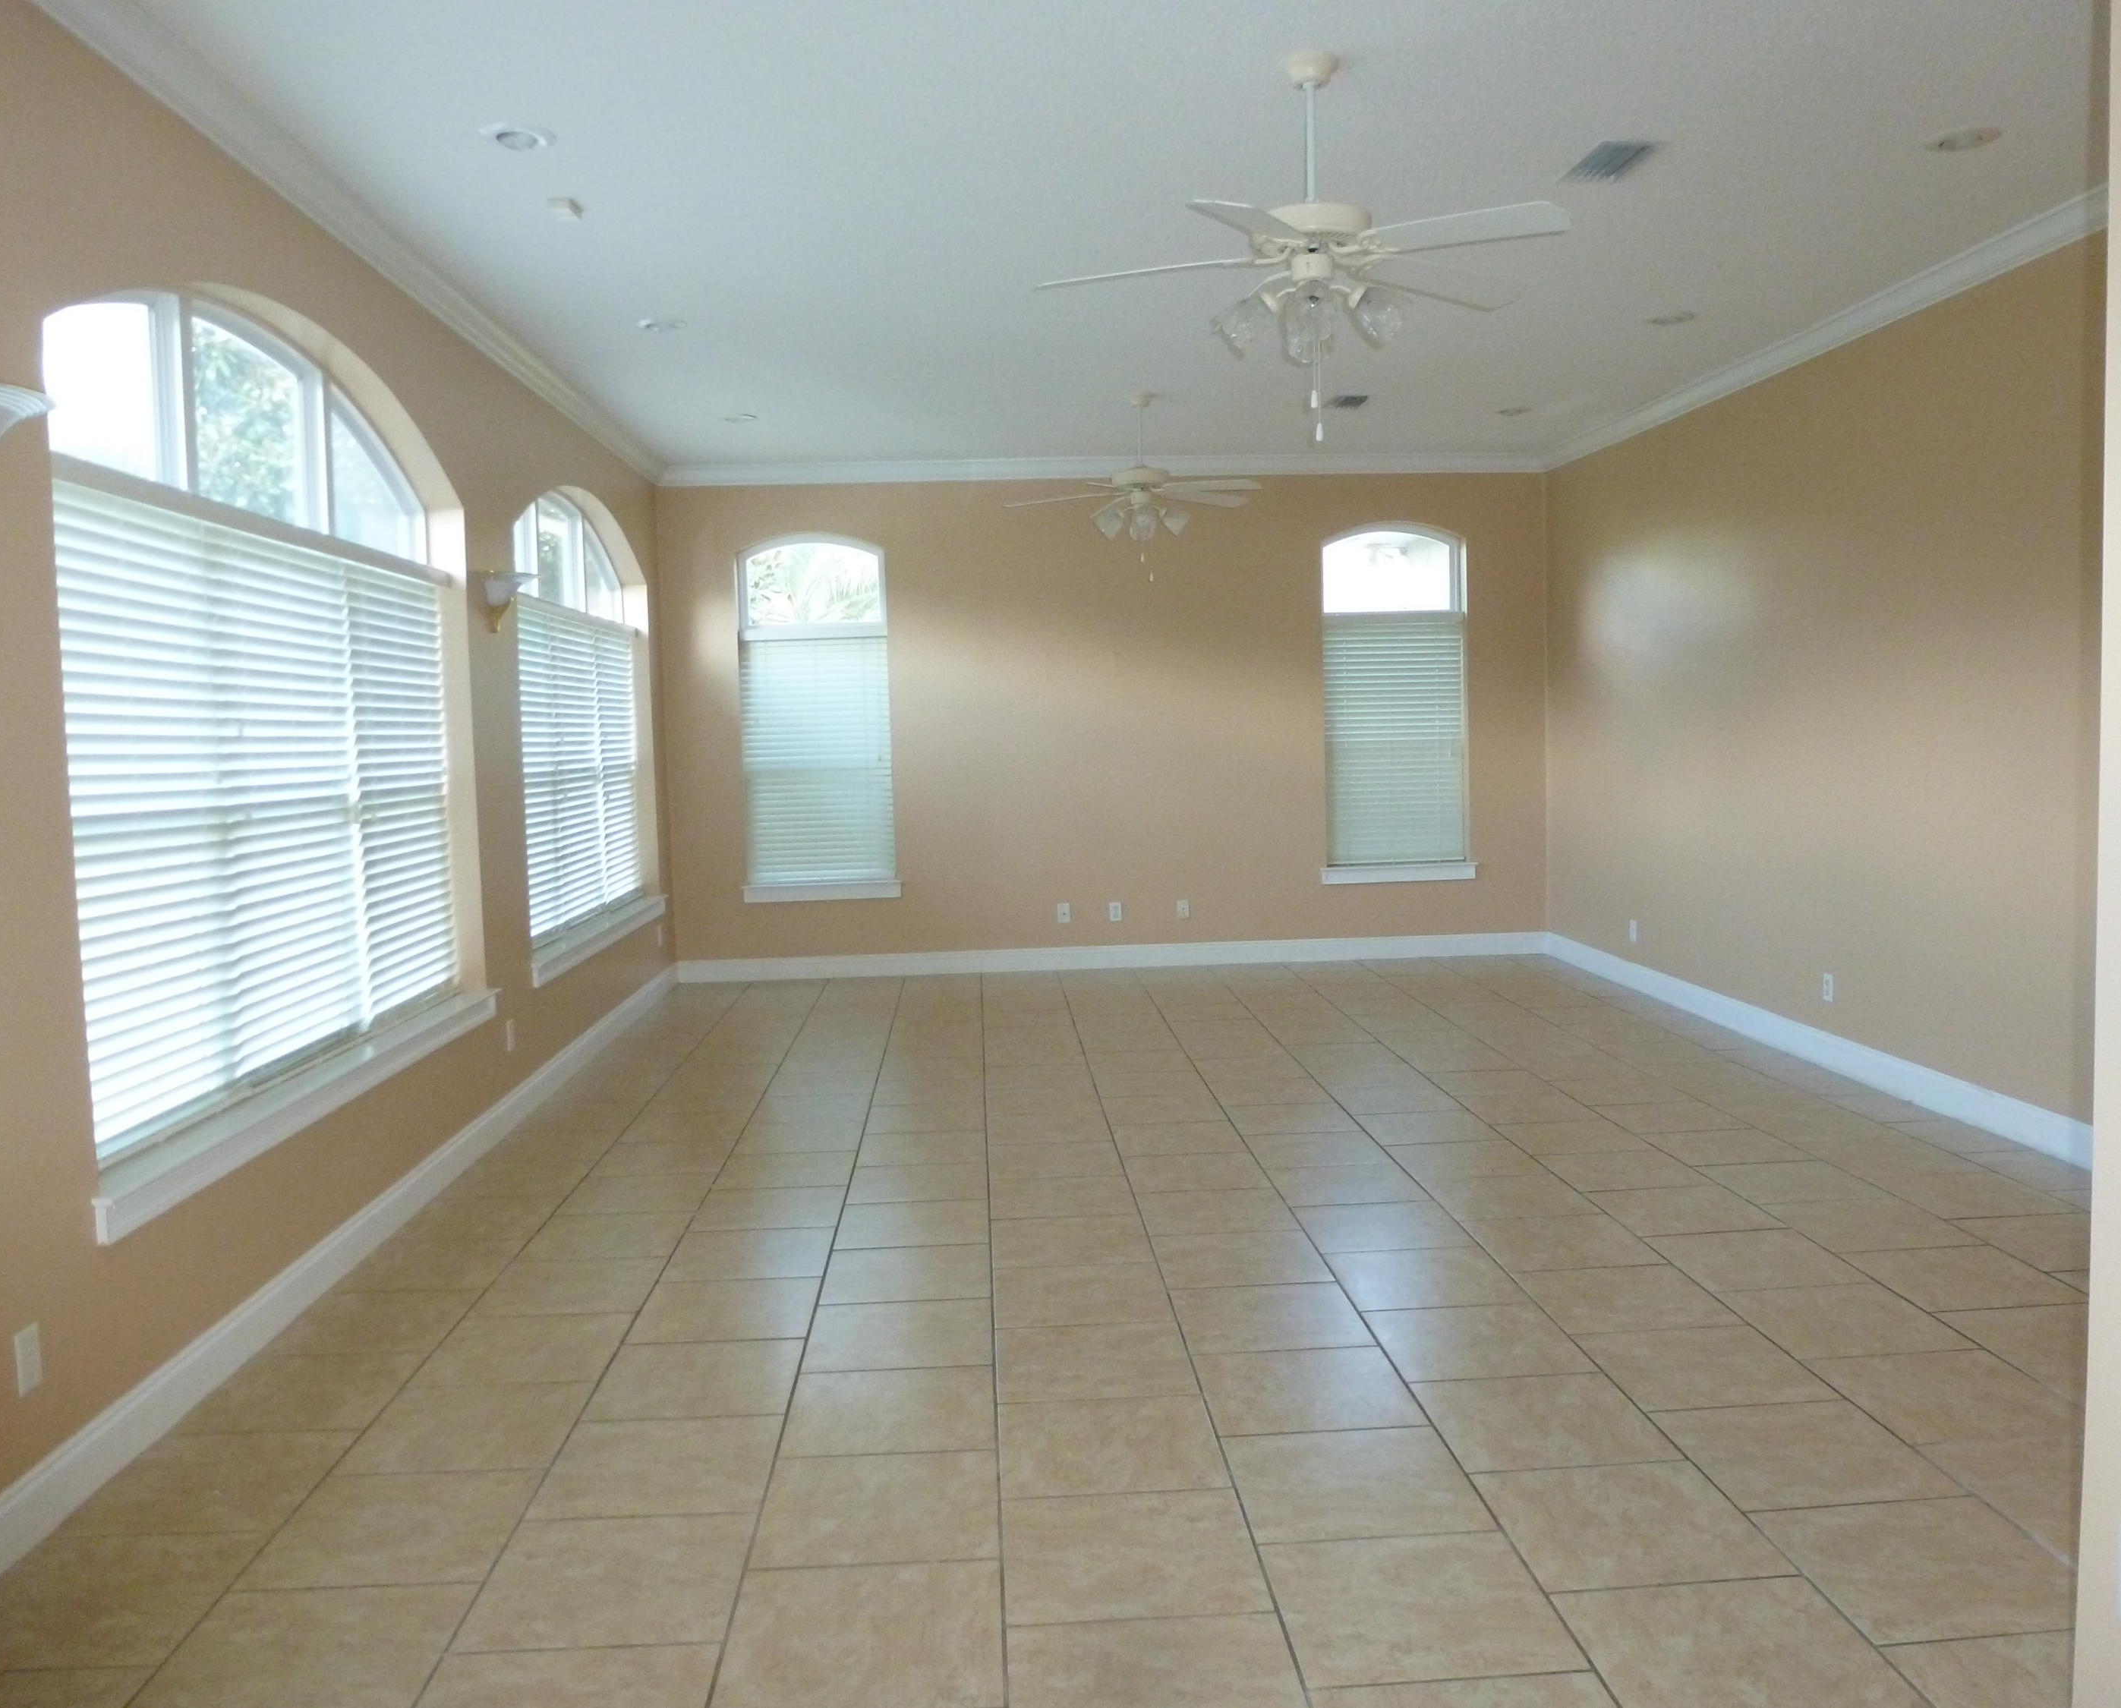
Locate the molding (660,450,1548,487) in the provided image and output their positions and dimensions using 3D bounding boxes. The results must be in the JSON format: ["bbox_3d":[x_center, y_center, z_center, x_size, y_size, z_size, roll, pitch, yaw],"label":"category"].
[{"bbox_3d":[0.277,-2.278,9.357,5.313,0.108,0.089,-2,5,-3],"label":"molding"}]

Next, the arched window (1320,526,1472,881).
[{"bbox_3d":[2.045,-0.922,9.635,0.971,2.189,0.125,-2,5,-3],"label":"arched window"}]

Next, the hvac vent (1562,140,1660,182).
[{"bbox_3d":[1.580,-1.980,4.540,0.180,0.020,0.340,-2,5,-3],"label":"hvac vent"}]

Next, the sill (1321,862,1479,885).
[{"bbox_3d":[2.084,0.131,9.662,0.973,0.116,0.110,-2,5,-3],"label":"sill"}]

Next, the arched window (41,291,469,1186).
[{"bbox_3d":[-2.122,-0.443,4.439,0.120,2.064,2.569,-2,5,-3],"label":"arched window"}]

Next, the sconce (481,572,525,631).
[{"bbox_3d":[-2.081,-0.965,6.021,0.175,0.233,0.344,-2,5,-3],"label":"sconce"}]

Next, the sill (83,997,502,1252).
[{"bbox_3d":[-2.068,0.650,4.533,0.137,0.098,2.649,-2,5,-3],"label":"sill"}]

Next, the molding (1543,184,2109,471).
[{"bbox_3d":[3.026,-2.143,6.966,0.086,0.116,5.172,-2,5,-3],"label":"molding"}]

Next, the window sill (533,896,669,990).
[{"bbox_3d":[-2.245,0.395,7.744,0.137,0.097,2.680,-2,5,-3],"label":"window sill"}]

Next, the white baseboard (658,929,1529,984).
[{"bbox_3d":[0.344,0.633,9.610,5.287,0.137,0.020,-2,5,-3],"label":"white baseboard"}]

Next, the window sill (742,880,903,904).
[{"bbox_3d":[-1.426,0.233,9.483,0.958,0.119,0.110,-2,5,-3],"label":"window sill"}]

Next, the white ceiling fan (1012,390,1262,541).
[{"bbox_3d":[0.405,-1.849,7.670,1.300,0.728,1.300,-2,5,-3],"label":"white ceiling fan"}]

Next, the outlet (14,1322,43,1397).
[{"bbox_3d":[-1.943,0.955,2.983,0.010,0.116,0.072,-2,5,-3],"label":"outlet"}]

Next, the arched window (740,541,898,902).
[{"bbox_3d":[-1.450,-0.830,9.449,0.891,2.123,0.120,-2,5,-3],"label":"arched window"}]

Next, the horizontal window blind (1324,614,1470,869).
[{"bbox_3d":[2.054,-0.697,9.662,0.864,1.530,0.060,-2,5,-3],"label":"horizontal window blind"}]

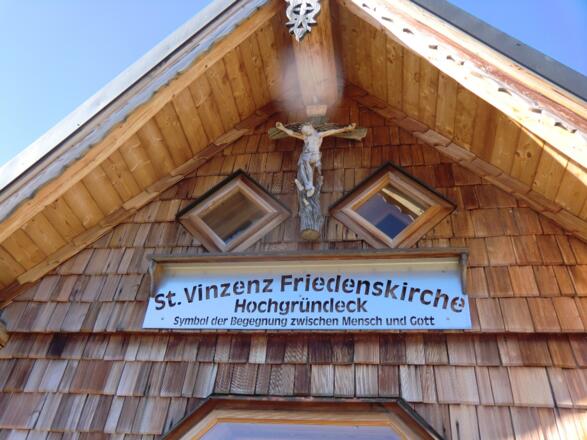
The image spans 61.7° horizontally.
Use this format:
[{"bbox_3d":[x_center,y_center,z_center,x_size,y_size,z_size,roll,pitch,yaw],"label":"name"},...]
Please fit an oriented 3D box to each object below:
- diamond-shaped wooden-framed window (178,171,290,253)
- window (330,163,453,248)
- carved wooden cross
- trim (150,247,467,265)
[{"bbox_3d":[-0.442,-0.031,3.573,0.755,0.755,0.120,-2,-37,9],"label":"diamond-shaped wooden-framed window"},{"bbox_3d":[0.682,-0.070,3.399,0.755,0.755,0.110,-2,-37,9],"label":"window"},{"bbox_3d":[0.150,-0.396,3.548,0.770,1.130,0.230,-2,-37,9],"label":"carved wooden cross"},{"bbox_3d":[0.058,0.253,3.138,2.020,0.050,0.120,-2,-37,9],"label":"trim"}]

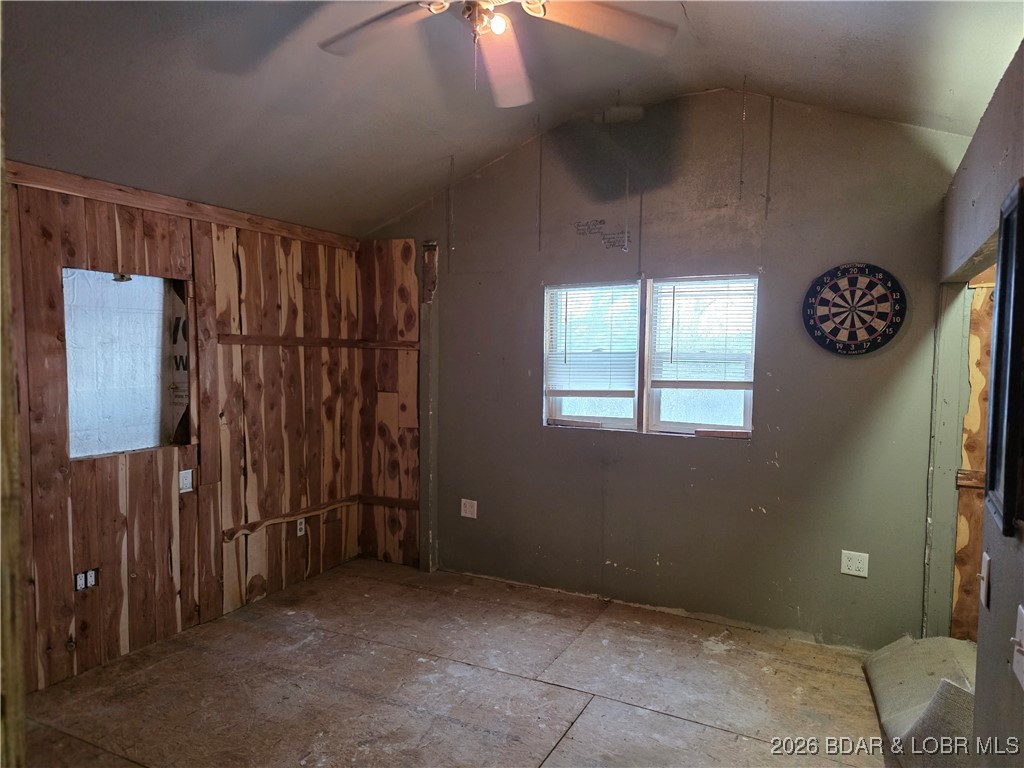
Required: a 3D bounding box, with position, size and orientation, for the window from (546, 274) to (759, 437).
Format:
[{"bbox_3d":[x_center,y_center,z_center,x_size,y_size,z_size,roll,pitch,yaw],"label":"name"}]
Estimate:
[{"bbox_3d":[0.750,-0.153,3.874,1.220,0.852,0.080,2,4,28],"label":"window"}]

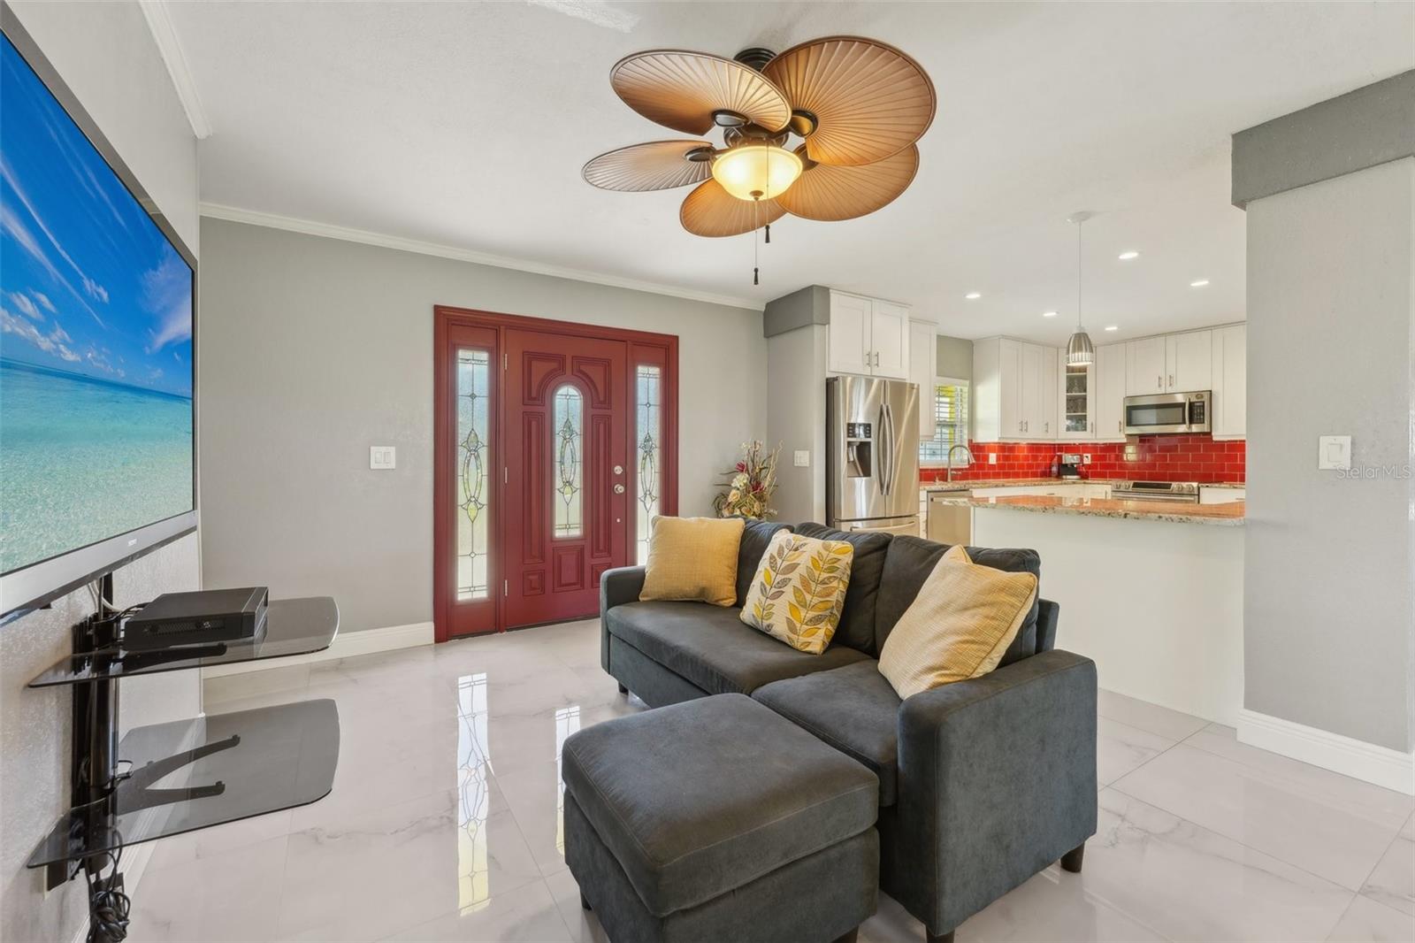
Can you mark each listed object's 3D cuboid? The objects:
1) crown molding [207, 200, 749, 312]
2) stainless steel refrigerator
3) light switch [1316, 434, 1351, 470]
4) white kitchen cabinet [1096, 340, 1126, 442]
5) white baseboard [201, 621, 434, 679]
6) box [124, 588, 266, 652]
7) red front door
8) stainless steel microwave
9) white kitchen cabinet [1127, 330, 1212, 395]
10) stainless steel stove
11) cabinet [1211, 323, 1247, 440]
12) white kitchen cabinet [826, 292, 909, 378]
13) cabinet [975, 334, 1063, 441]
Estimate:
[{"bbox_3d":[-1.053,-1.374,3.768,3.646,0.060,0.055,-1,1,-31],"label":"crown molding"},{"bbox_3d":[1.227,0.151,4.709,0.905,1.765,0.750,-1,1,-31],"label":"stainless steel refrigerator"},{"bbox_3d":[2.234,-0.066,1.958,0.008,0.118,0.074,-1,1,-32],"label":"light switch"},{"bbox_3d":[4.708,-0.889,6.317,0.320,1.091,0.285,-1,1,-31],"label":"white kitchen cabinet"},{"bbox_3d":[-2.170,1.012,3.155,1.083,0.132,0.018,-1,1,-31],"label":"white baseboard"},{"bbox_3d":[-1.274,0.365,1.400,0.224,0.064,0.303,-1,1,-33],"label":"box"},{"bbox_3d":[-0.995,0.051,3.965,0.900,2.040,0.050,-1,1,-31],"label":"red front door"},{"bbox_3d":[5.107,-0.630,6.056,0.400,0.420,0.762,-1,1,-32],"label":"stainless steel microwave"},{"bbox_3d":[4.970,-1.124,5.872,0.320,0.608,0.743,-1,1,-31],"label":"white kitchen cabinet"},{"bbox_3d":[4.952,0.540,5.953,0.700,0.915,0.760,-1,1,-32],"label":"stainless steel stove"},{"bbox_3d":[5.262,-0.876,5.385,0.320,1.091,0.400,-1,1,-31],"label":"cabinet"},{"bbox_3d":[1.190,-1.087,4.759,0.925,0.640,0.610,-1,1,-31],"label":"white kitchen cabinet"},{"bbox_3d":[3.534,-0.887,6.300,1.152,1.091,0.320,-1,1,-31],"label":"cabinet"}]

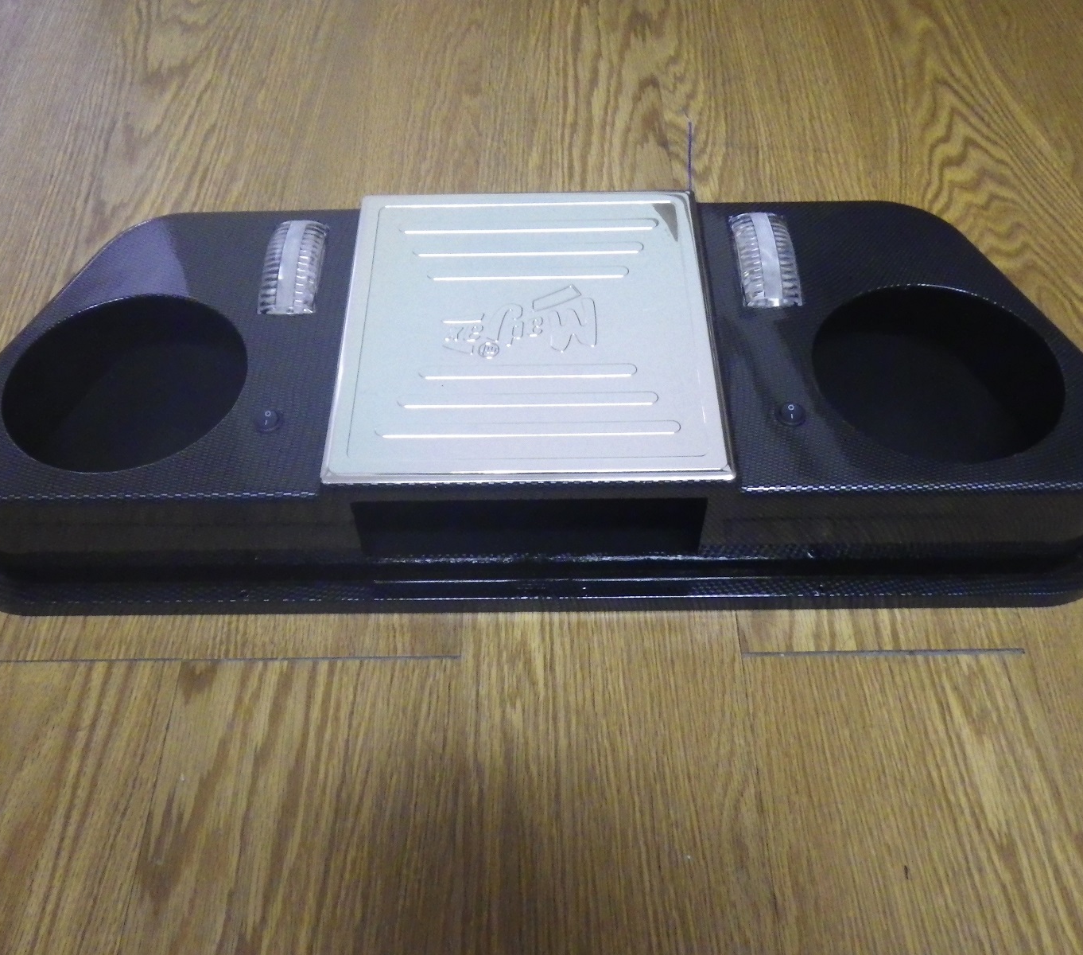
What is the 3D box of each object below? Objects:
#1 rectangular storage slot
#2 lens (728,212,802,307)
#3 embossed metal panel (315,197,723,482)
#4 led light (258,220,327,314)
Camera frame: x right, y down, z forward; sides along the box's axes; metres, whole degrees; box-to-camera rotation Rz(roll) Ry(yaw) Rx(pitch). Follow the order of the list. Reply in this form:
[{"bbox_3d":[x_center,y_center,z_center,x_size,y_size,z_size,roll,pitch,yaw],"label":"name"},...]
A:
[{"bbox_3d":[-0.007,-0.025,0.596,0.187,0.052,0.130,0,54,0],"label":"rectangular storage slot"},{"bbox_3d":[0.139,-0.138,0.633,0.035,0.014,0.081,0,54,0],"label":"lens"},{"bbox_3d":[-0.007,-0.088,0.598,0.213,0.010,0.227,0,54,0],"label":"embossed metal panel"},{"bbox_3d":[-0.153,-0.131,0.629,0.035,0.014,0.075,0,54,0],"label":"led light"}]

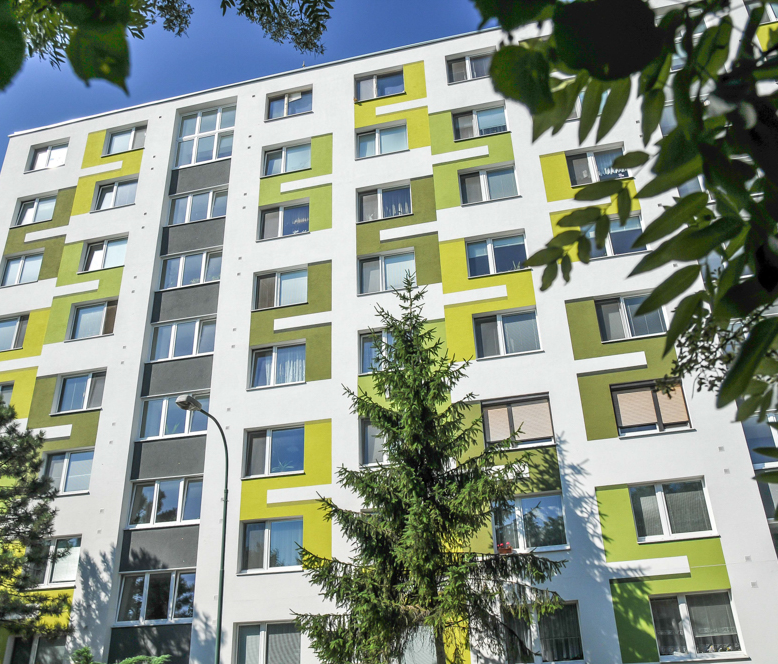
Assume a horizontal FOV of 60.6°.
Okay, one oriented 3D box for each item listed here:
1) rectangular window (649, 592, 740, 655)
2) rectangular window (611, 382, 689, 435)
[{"bbox_3d":[7.305,6.997,15.851,1.902,1.457,0.150,-8,-26,12],"label":"rectangular window"},{"bbox_3d":[7.153,2.093,18.212,1.906,1.524,0.150,-8,-26,12],"label":"rectangular window"}]

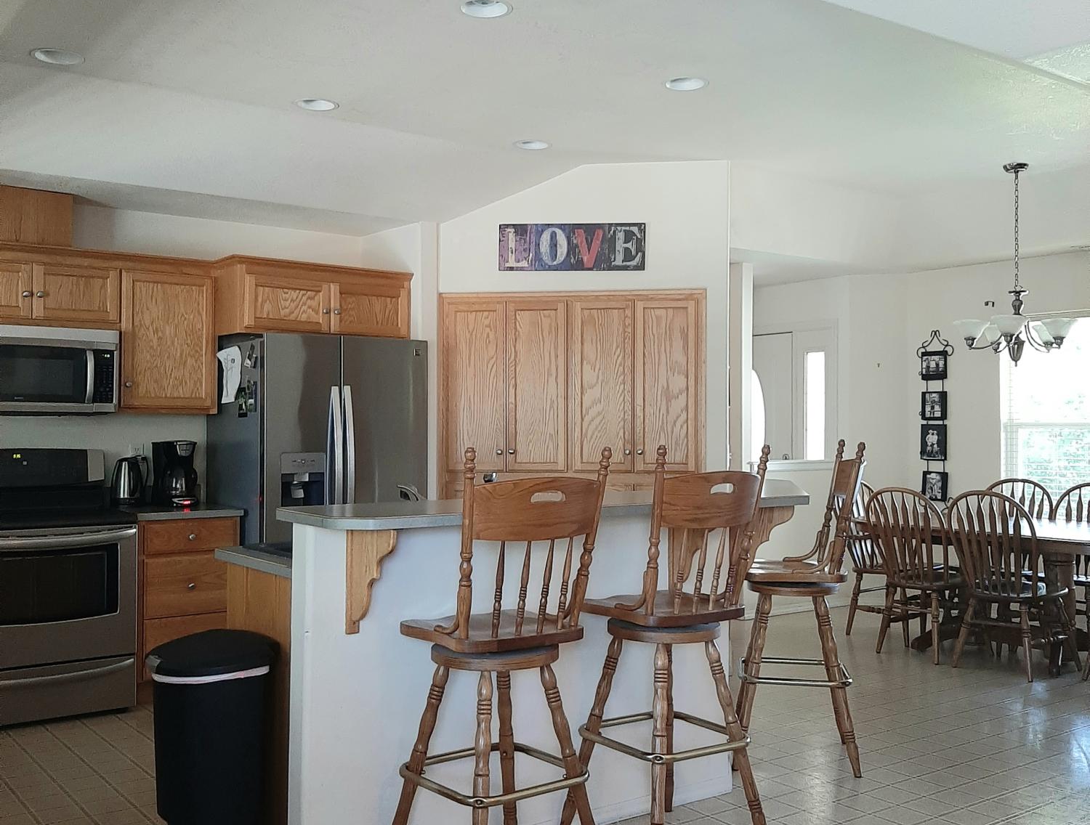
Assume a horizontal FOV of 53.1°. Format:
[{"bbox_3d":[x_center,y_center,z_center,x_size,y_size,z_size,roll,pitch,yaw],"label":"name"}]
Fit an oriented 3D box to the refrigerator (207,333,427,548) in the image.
[{"bbox_3d":[-1.207,0.510,5.808,0.910,1.770,0.840,1,-1,-37],"label":"refrigerator"}]

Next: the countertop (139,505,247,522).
[{"bbox_3d":[-1.874,0.497,5.478,0.520,0.039,0.650,1,-1,-37],"label":"countertop"}]

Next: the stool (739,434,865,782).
[{"bbox_3d":[0.996,0.745,4.358,0.520,1.250,0.485,0,-1,8],"label":"stool"}]

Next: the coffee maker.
[{"bbox_3d":[-1.896,0.313,5.600,0.185,0.340,0.240,1,-2,-40],"label":"coffee maker"}]

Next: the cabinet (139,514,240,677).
[{"bbox_3d":[-1.884,0.952,5.478,0.495,0.875,0.625,1,-1,-37],"label":"cabinet"}]

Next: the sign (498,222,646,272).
[{"bbox_3d":[0.149,-0.890,5.880,0.785,0.257,0.030,0,-1,7],"label":"sign"}]

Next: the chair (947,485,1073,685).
[{"bbox_3d":[2.573,0.922,5.994,0.580,0.990,0.480,1,-1,-36],"label":"chair"}]

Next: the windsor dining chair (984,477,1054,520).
[{"bbox_3d":[2.810,0.918,6.846,0.600,0.990,0.490,1,-1,-37],"label":"windsor dining chair"}]

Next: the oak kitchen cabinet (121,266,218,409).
[{"bbox_3d":[-1.979,-0.356,5.607,0.480,0.715,0.340,1,-1,-37],"label":"oak kitchen cabinet"}]

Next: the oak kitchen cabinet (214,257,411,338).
[{"bbox_3d":[-1.313,-0.579,5.922,1.020,0.370,0.640,1,-1,-37],"label":"oak kitchen cabinet"}]

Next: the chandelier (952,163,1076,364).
[{"bbox_3d":[2.539,-0.800,5.910,0.665,1.075,0.665,1,-1,-36],"label":"chandelier"}]

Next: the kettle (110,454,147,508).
[{"bbox_3d":[-2.099,0.352,5.500,0.205,0.255,0.155,0,-1,15],"label":"kettle"}]

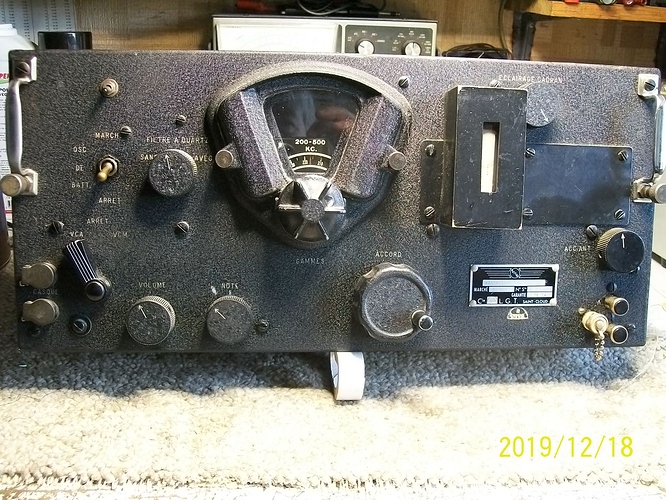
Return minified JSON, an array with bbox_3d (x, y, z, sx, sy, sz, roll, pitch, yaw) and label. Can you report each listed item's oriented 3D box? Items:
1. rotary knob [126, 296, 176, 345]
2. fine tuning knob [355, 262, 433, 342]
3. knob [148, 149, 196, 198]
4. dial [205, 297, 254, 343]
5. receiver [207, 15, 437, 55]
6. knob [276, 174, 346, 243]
[{"bbox_3d":[-0.128,0.050,0.487,0.033,0.033,0.013,0,6,-5],"label":"rotary knob"},{"bbox_3d":[0.045,0.038,0.489,0.056,0.056,0.035,0,6,-5],"label":"fine tuning knob"},{"bbox_3d":[-0.110,-0.052,0.478,0.033,0.033,0.013,0,6,-5],"label":"knob"},{"bbox_3d":[-0.073,0.050,0.491,0.033,0.033,0.013,0,6,-5],"label":"dial"},{"bbox_3d":[-0.016,-0.256,0.998,0.302,0.127,0.125,0,6,-5],"label":"receiver"},{"bbox_3d":[-0.015,-0.029,0.490,0.046,0.046,0.026,0,6,-5],"label":"knob"}]

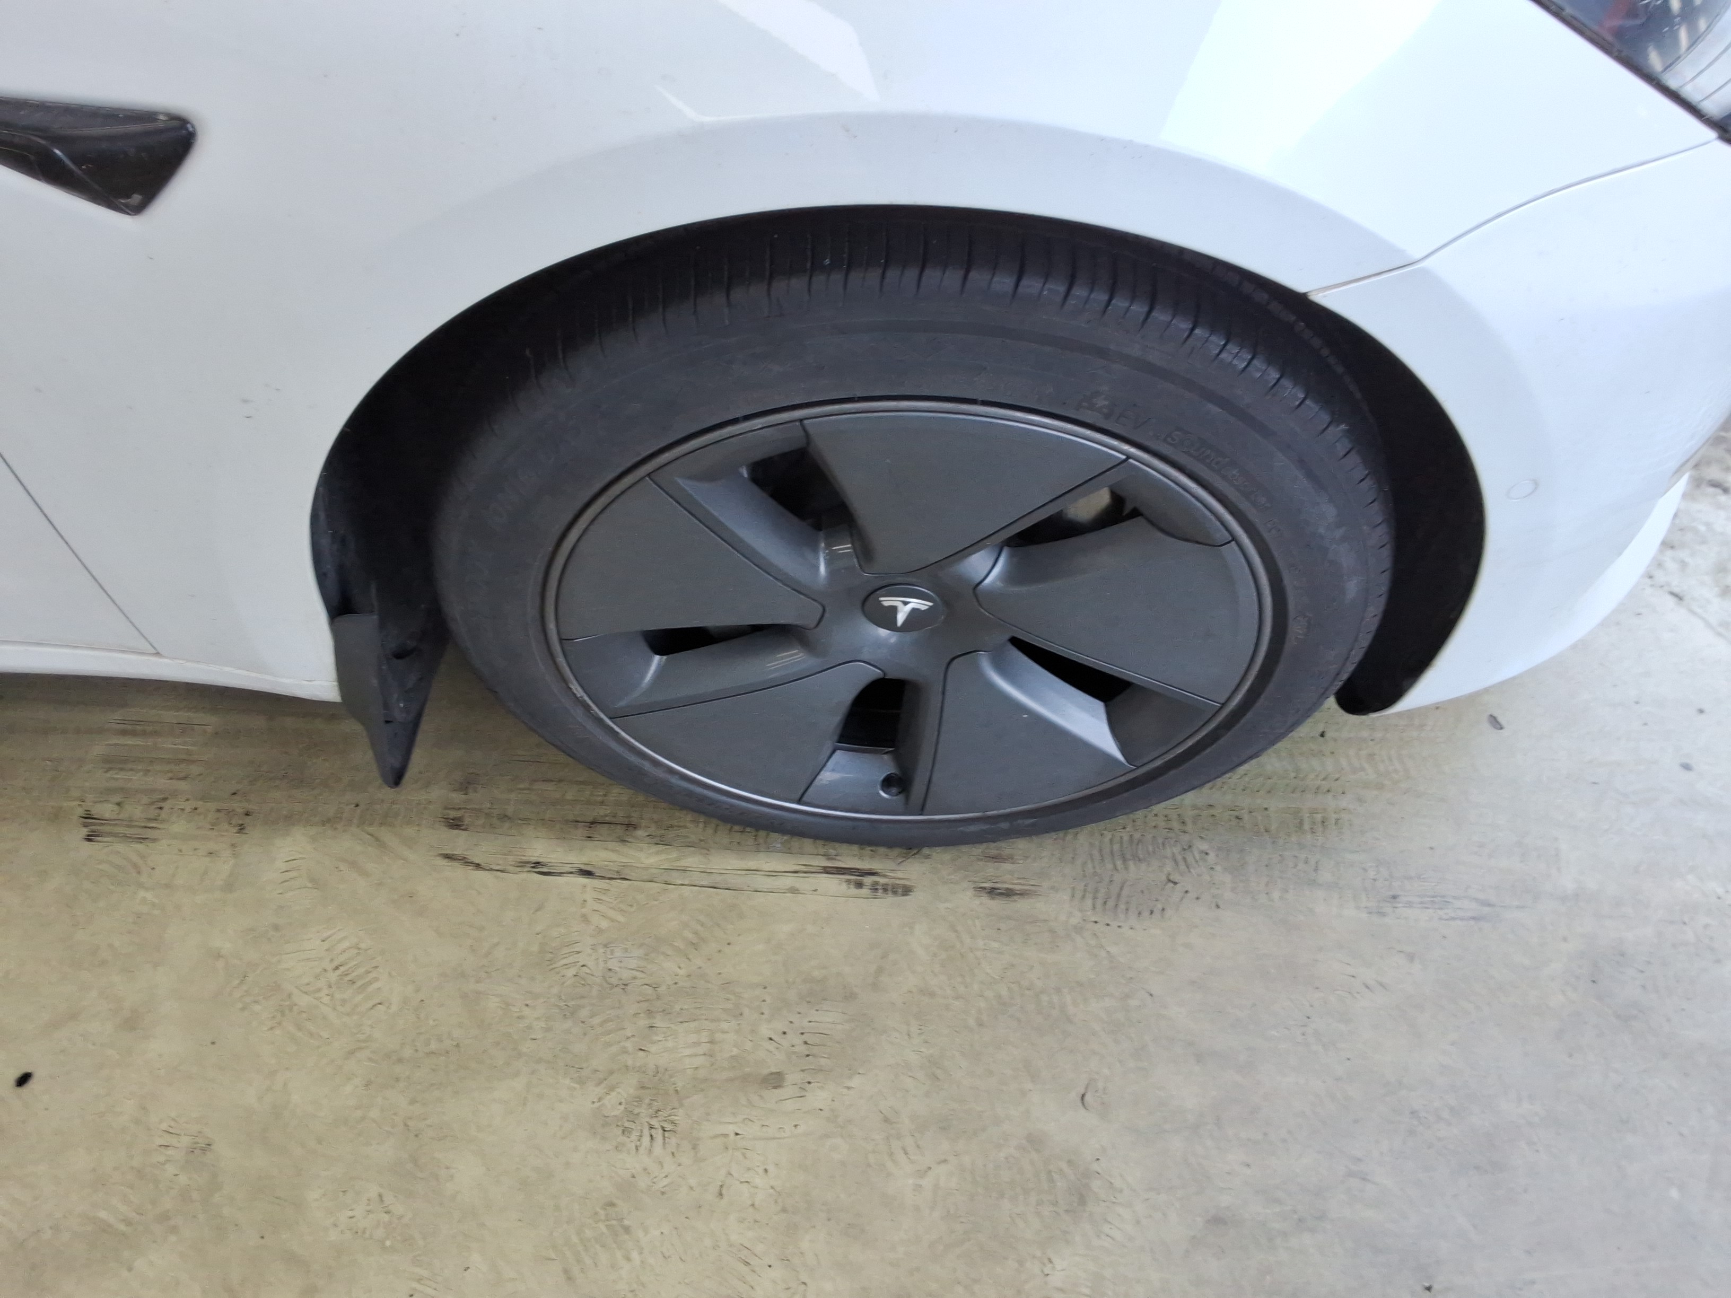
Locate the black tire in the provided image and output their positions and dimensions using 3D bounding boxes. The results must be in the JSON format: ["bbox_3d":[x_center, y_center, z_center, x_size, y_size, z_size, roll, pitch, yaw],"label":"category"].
[{"bbox_3d":[0.030,-0.092,1.039,0.665,0.660,0.237,1,55,1],"label":"black tire"}]

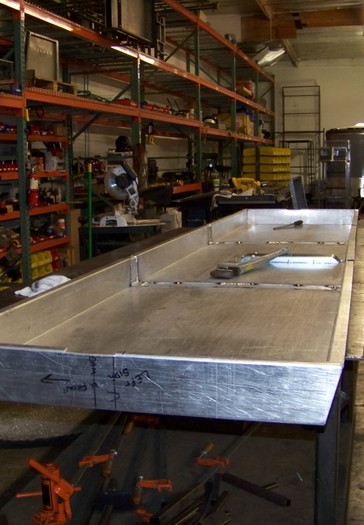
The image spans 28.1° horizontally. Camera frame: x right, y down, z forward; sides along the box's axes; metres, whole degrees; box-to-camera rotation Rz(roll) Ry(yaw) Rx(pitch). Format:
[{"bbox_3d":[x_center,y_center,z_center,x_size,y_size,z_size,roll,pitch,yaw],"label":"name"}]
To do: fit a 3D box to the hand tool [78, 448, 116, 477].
[{"bbox_3d":[-0.398,0.962,3.508,0.168,0.050,0.165,-16,6,8],"label":"hand tool"}]

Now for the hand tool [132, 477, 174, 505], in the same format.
[{"bbox_3d":[-0.130,1.019,3.261,0.175,0.050,0.190,-1,8,2],"label":"hand tool"}]

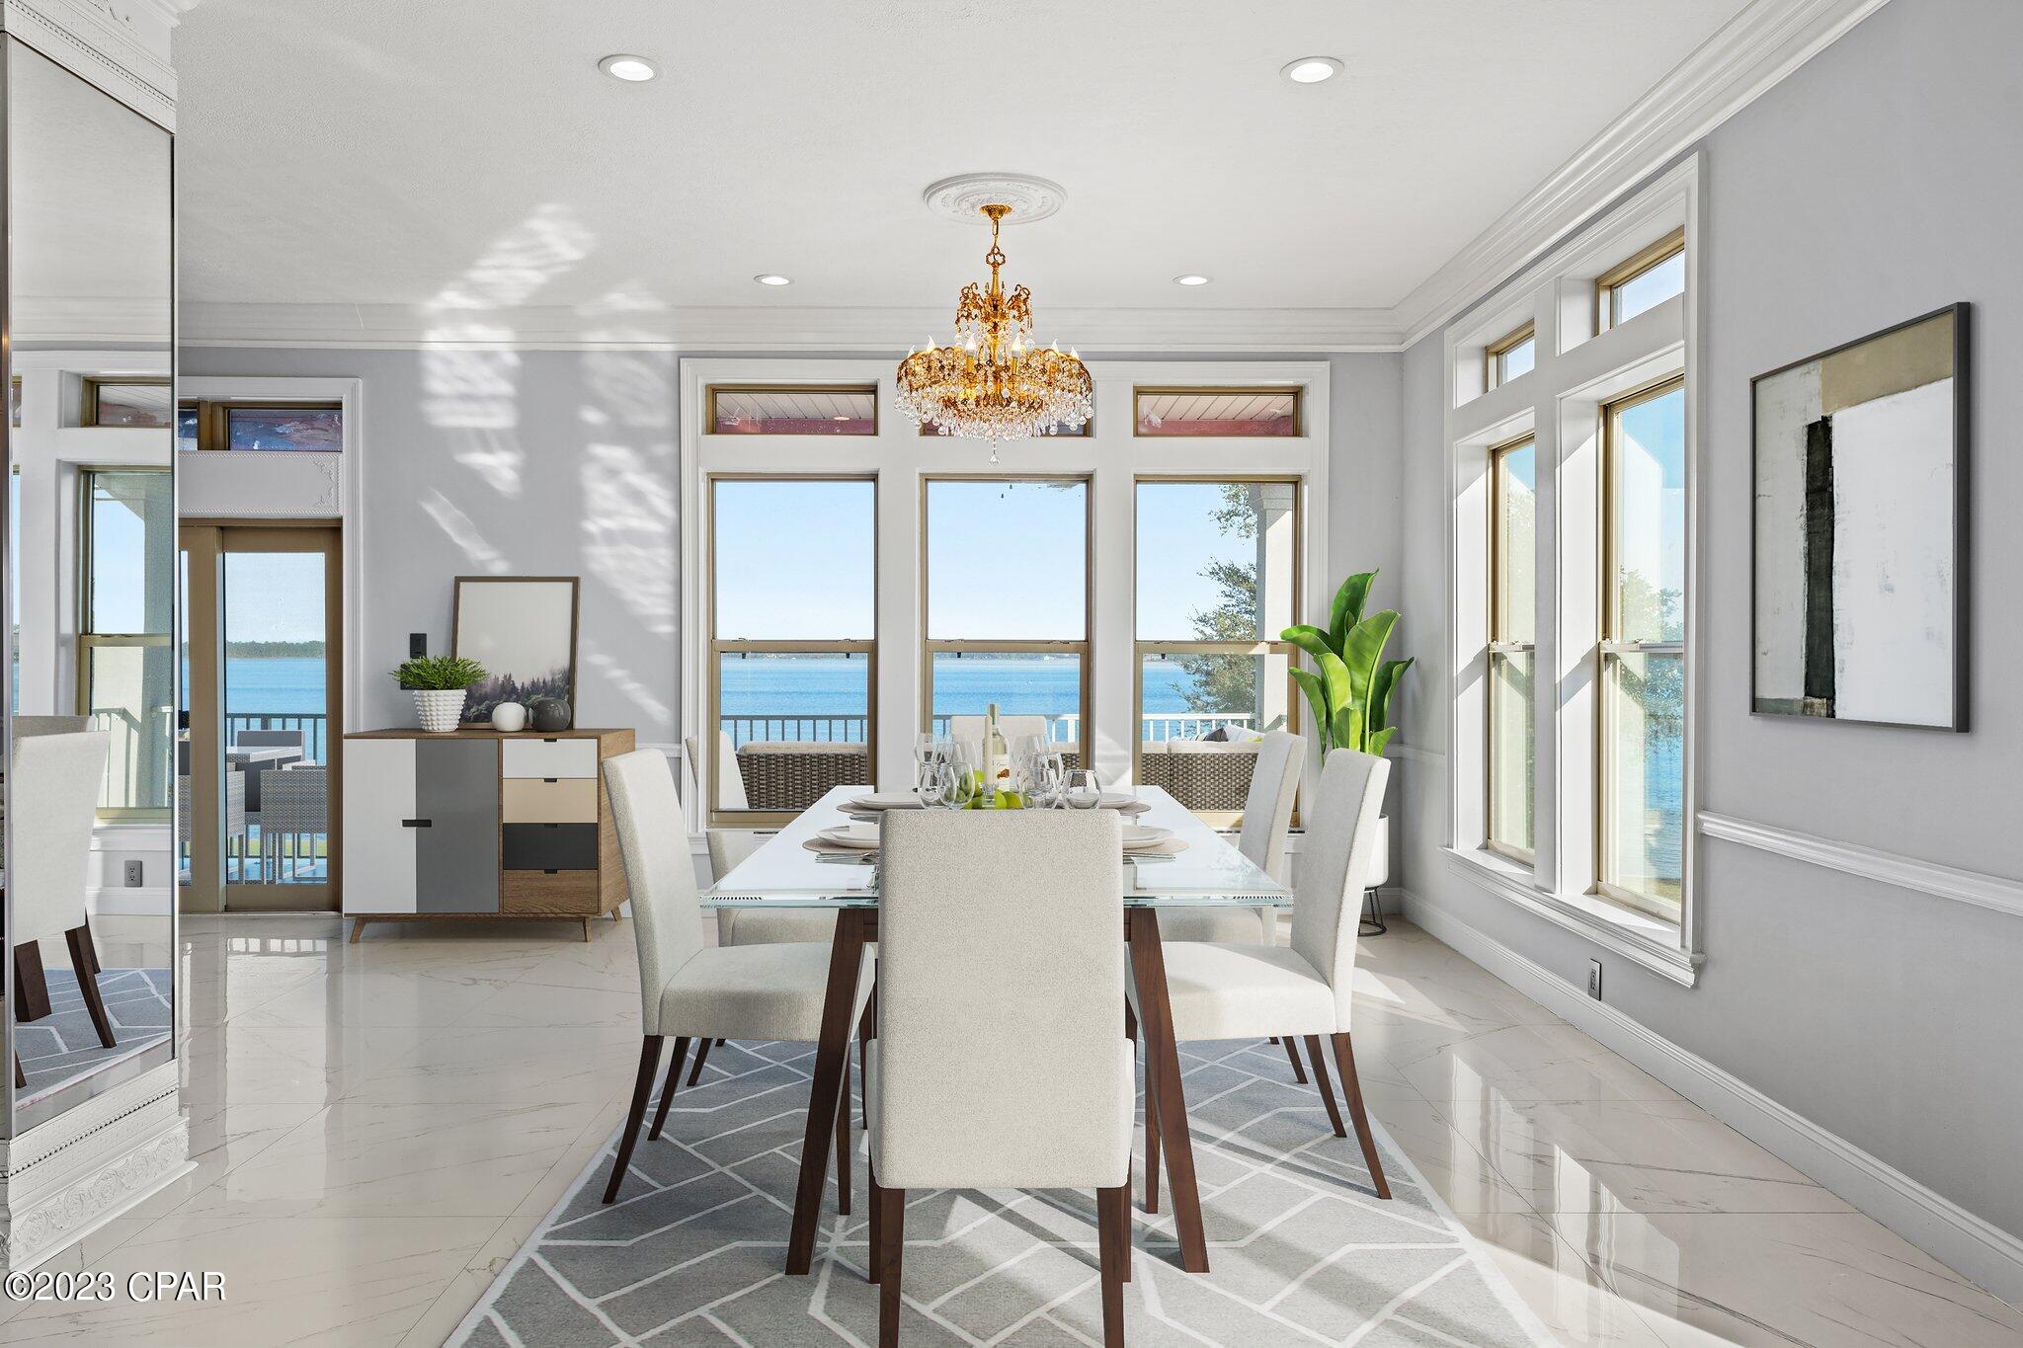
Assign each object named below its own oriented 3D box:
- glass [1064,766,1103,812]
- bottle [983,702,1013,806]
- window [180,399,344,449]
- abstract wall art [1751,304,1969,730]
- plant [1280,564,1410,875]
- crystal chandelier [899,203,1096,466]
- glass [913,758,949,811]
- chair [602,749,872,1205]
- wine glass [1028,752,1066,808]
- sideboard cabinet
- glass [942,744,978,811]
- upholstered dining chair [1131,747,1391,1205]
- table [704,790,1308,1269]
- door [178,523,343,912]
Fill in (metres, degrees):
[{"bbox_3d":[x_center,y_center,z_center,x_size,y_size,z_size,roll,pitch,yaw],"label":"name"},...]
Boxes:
[{"bbox_3d":[0.170,0.336,3.144,0.086,0.223,0.086,0,1,-1],"label":"glass"},{"bbox_3d":[-0.041,0.250,3.885,0.077,0.315,0.077,0,1,-1],"label":"bottle"},{"bbox_3d":[-3.937,-1.213,6.590,1.300,0.249,0.100,0,1,-1],"label":"window"},{"bbox_3d":[1.940,-0.324,3.128,0.030,0.875,0.739,0,1,-1],"label":"abstract wall art"},{"bbox_3d":[1.494,0.334,6.026,0.580,1.580,0.540,0,1,-1],"label":"plant"},{"bbox_3d":[-0.059,-1.193,4.699,0.700,0.910,0.700,0,1,-1],"label":"crystal chandelier"},{"bbox_3d":[-0.178,0.330,3.242,0.087,0.231,0.087,0,1,-1],"label":"glass"},{"bbox_3d":[-0.624,0.681,3.215,0.590,0.985,0.510,0,1,-1],"label":"chair"},{"bbox_3d":[0.093,0.309,3.457,0.088,0.210,0.088,0,1,-1],"label":"wine glass"},{"bbox_3d":[-2.278,0.690,5.901,1.080,0.870,0.490,0,1,-1],"label":"sideboard cabinet"},{"bbox_3d":[-0.129,0.330,3.268,0.085,0.230,0.085,0,1,-1],"label":"glass"},{"bbox_3d":[0.586,0.712,3.354,0.608,1.034,0.546,0,1,-1],"label":"upholstered dining chair"},{"bbox_3d":[-0.036,0.788,3.659,1.130,0.755,2.070,0,1,-1],"label":"table"},{"bbox_3d":[-3.937,0.215,6.614,1.300,1.918,0.110,0,1,-1],"label":"door"}]

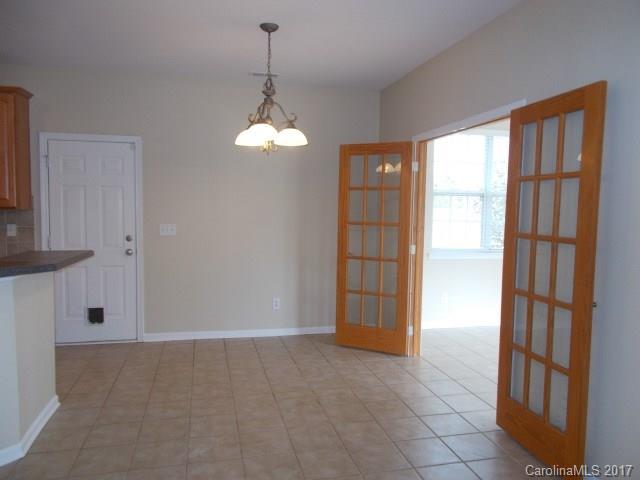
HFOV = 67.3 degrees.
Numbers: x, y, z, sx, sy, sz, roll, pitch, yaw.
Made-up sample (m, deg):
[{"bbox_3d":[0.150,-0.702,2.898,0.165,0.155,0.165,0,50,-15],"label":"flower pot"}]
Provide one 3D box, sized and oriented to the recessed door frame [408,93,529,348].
[{"bbox_3d":[1.107,0.134,3.828,0.140,2.102,1.633,0,4,-14],"label":"recessed door frame"}]

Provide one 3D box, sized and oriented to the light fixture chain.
[{"bbox_3d":[-0.369,-1.349,3.509,0.030,0.325,0.030,0,4,-14],"label":"light fixture chain"}]

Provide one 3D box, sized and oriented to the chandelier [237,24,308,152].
[{"bbox_3d":[-0.371,-1.091,3.518,0.540,0.930,0.540,0,4,-14],"label":"chandelier"}]

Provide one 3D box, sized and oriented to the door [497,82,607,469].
[{"bbox_3d":[1.275,0.235,2.727,0.042,2.035,0.755,0,4,-10],"label":"door"}]

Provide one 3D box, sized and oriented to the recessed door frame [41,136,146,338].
[{"bbox_3d":[-2.264,0.010,4.848,0.920,2.096,0.130,0,4,-14],"label":"recessed door frame"}]

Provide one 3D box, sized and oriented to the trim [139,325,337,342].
[{"bbox_3d":[-0.652,1.016,5.257,2.395,0.086,0.018,0,4,-14],"label":"trim"}]

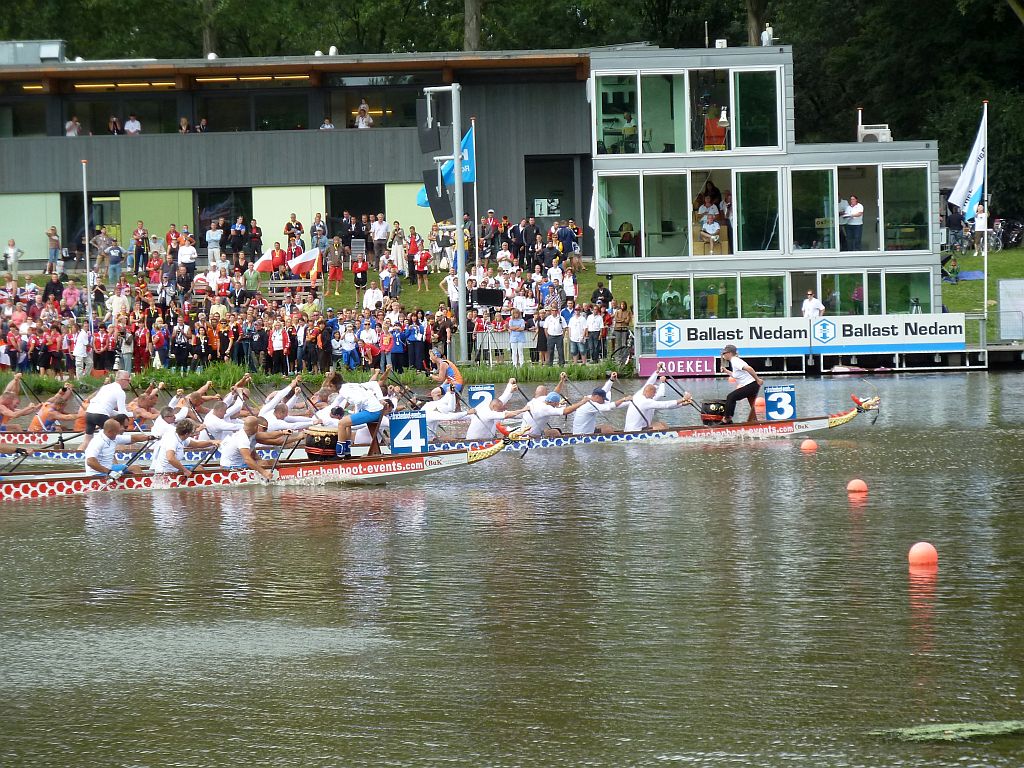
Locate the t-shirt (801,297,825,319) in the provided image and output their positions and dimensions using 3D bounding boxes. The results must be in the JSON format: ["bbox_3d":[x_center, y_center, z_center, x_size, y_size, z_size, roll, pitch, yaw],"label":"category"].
[{"bbox_3d":[8.327,-2.078,120.500,0.620,0.660,0.280,-1,1,7],"label":"t-shirt"}]

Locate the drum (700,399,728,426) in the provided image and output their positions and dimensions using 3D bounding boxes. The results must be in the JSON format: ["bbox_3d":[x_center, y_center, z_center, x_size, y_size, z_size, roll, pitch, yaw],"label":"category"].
[{"bbox_3d":[3.154,0.446,67.300,0.460,0.420,0.460,-1,1,2],"label":"drum"}]

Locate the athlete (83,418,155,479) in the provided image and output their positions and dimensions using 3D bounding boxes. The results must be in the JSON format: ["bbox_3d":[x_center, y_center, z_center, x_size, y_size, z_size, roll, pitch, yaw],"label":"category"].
[{"bbox_3d":[-4.856,0.835,53.800,0.920,0.880,0.600,-1,1,21],"label":"athlete"}]

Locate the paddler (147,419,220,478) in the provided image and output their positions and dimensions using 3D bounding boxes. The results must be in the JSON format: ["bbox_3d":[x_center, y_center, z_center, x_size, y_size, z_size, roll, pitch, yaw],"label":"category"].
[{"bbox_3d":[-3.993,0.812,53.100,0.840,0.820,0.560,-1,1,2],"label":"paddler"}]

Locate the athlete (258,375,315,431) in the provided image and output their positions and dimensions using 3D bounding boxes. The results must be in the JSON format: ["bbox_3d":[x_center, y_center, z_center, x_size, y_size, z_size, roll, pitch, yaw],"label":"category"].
[{"bbox_3d":[-3.459,0.485,67.000,0.950,1.200,0.620,-1,1,2],"label":"athlete"}]

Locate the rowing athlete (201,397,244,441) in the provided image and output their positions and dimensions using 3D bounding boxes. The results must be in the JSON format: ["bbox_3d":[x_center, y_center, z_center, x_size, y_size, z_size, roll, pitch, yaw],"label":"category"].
[{"bbox_3d":[-4.414,0.686,67.000,0.850,1.020,0.600,-1,1,2],"label":"rowing athlete"}]

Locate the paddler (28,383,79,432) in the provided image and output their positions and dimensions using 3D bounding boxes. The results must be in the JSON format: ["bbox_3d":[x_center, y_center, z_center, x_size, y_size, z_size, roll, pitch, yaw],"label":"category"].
[{"bbox_3d":[-8.510,0.492,80.800,0.950,1.080,0.600,-2,1,0],"label":"paddler"}]

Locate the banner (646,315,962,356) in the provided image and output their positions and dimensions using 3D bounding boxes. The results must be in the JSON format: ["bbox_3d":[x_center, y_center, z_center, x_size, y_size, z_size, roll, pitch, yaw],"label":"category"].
[{"bbox_3d":[8.618,-1.397,125.299,8.900,1.050,0.060,-1,1,2],"label":"banner"}]

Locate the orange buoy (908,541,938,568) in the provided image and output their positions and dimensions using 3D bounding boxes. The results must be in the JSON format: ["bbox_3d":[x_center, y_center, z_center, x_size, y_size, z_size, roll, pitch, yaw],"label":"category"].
[{"bbox_3d":[3.399,1.422,35.900,0.238,0.238,0.238,-2,1,0],"label":"orange buoy"}]

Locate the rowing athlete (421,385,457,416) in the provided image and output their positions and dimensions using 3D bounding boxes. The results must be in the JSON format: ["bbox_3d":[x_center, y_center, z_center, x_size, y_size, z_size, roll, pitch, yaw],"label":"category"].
[{"bbox_3d":[-1.065,0.491,65.700,0.920,1.000,0.550,-2,1,0],"label":"rowing athlete"}]

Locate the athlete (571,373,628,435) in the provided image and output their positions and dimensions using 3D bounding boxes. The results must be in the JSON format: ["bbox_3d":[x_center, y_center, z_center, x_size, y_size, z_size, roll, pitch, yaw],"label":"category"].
[{"bbox_3d":[1.346,0.368,65.400,0.920,1.050,0.550,-2,1,-1],"label":"athlete"}]

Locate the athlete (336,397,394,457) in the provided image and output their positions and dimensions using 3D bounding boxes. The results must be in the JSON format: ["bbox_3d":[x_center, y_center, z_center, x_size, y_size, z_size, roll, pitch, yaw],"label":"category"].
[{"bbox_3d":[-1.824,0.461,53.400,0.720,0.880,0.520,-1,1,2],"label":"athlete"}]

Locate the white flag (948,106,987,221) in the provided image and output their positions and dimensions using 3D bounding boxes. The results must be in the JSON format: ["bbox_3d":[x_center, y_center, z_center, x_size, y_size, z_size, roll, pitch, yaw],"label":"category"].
[{"bbox_3d":[13.115,-6.349,125.200,1.100,3.280,0.400,-1,1,2],"label":"white flag"}]

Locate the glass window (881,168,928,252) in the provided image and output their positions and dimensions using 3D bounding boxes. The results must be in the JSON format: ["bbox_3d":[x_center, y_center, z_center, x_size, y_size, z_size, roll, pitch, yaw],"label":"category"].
[{"bbox_3d":[11.728,-5.230,129.600,1.330,2.450,0.100,-2,1,4],"label":"glass window"}]

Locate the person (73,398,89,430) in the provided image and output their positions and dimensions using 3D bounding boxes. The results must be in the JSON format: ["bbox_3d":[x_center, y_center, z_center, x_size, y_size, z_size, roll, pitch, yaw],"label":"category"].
[{"bbox_3d":[-7.160,0.476,75.300,0.900,1.080,0.600,-2,1,-15],"label":"person"}]

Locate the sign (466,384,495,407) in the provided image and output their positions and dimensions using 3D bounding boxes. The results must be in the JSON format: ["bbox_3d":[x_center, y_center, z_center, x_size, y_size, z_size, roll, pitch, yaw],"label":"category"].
[{"bbox_3d":[-0.561,0.292,80.800,0.490,0.545,0.040,-2,1,0],"label":"sign"}]

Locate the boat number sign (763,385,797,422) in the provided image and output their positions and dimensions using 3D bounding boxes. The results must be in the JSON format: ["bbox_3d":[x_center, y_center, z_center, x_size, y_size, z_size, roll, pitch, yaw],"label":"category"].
[{"bbox_3d":[4.049,0.286,65.500,0.460,0.520,0.040,-3,1,2],"label":"boat number sign"}]

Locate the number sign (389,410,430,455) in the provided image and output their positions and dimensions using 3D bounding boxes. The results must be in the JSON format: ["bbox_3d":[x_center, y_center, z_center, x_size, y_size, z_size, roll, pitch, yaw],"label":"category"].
[{"bbox_3d":[-1.260,0.597,53.300,0.455,0.515,0.030,-1,1,2],"label":"number sign"}]

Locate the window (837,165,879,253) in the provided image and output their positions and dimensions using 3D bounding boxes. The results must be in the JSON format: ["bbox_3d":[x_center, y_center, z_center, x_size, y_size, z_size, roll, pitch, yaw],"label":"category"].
[{"bbox_3d":[10.374,-5.277,130.000,1.180,2.500,0.120,-1,1,2],"label":"window"}]

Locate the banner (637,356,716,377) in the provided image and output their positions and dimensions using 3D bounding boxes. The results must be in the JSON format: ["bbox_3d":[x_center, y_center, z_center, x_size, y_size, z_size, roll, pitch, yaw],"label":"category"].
[{"bbox_3d":[4.891,-0.502,128.500,2.300,0.560,0.050,-1,1,2],"label":"banner"}]

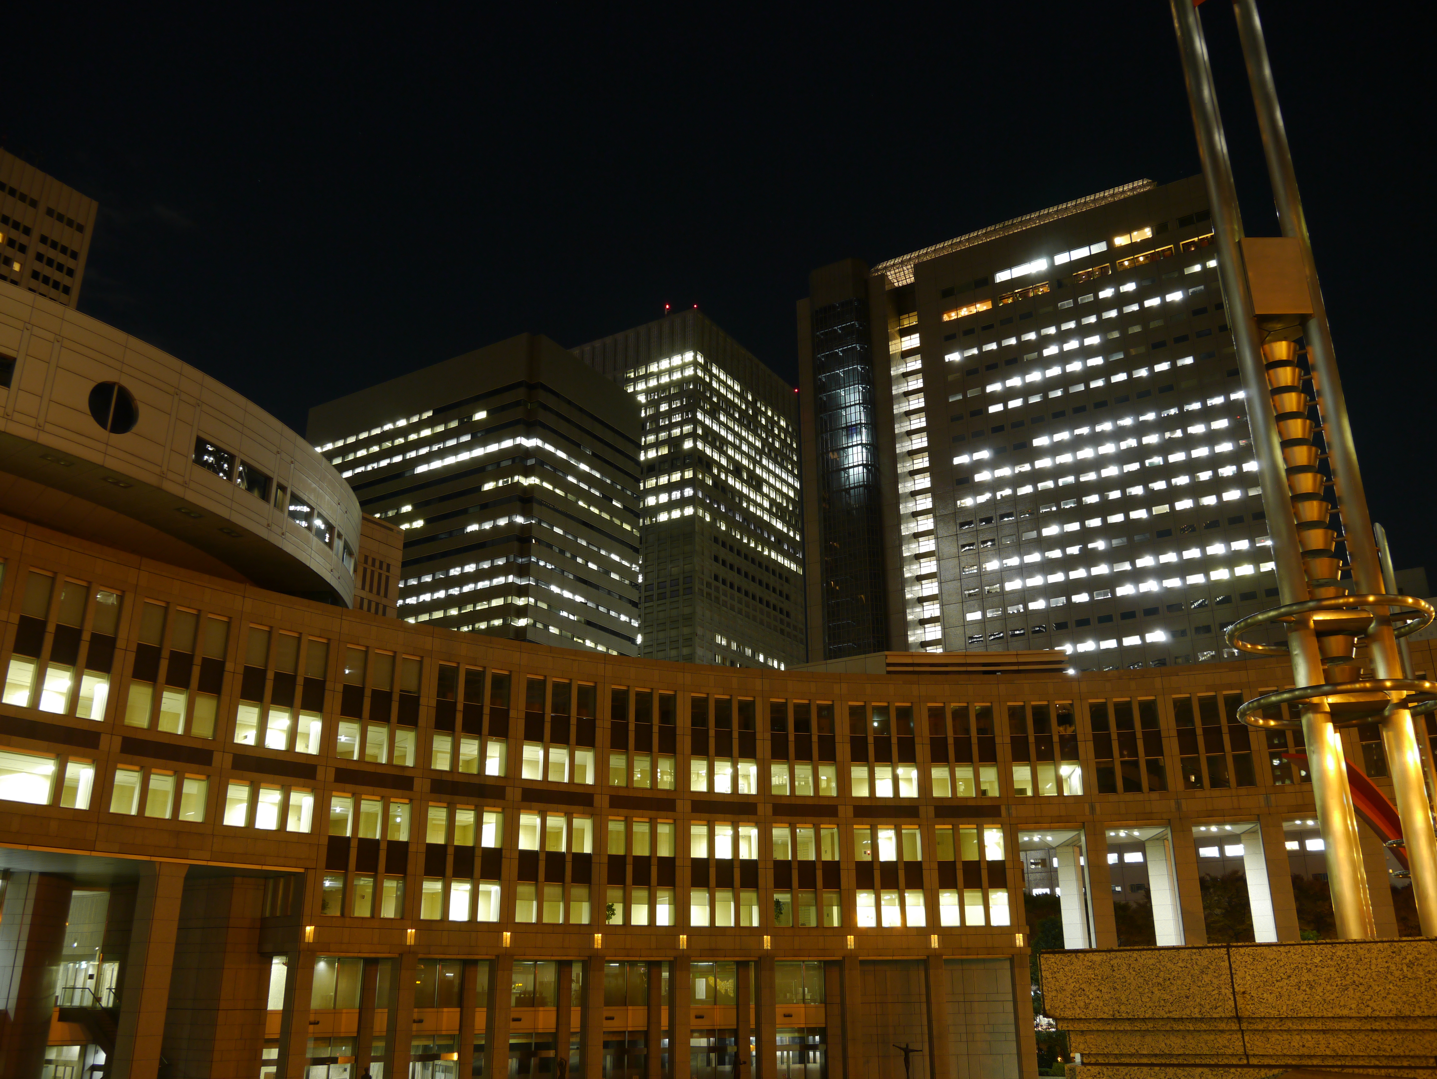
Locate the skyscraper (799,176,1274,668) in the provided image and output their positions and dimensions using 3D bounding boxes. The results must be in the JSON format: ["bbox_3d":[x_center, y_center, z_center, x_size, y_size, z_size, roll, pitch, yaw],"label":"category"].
[{"bbox_3d":[66.840,16.820,208.110,74.800,124.900,82.500,-12,-23,29],"label":"skyscraper"}]

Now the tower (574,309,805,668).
[{"bbox_3d":[-17.290,31.640,303.090,61.600,162.900,53.300,-12,-23,29],"label":"tower"}]

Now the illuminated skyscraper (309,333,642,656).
[{"bbox_3d":[-53.340,28.320,235.700,64.200,123.400,36.600,-12,-23,29],"label":"illuminated skyscraper"}]

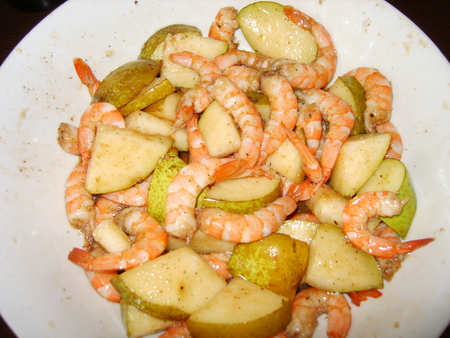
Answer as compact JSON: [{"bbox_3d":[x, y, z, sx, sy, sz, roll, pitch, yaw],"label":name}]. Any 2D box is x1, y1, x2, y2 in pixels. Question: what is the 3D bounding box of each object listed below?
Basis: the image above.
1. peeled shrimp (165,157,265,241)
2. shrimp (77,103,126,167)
[{"bbox_3d":[-0.010,0.009,0.259,0.033,0.018,0.066,41,71,17],"label":"peeled shrimp"},{"bbox_3d":[-0.077,-0.021,0.286,0.032,0.017,0.044,3,65,1],"label":"shrimp"}]

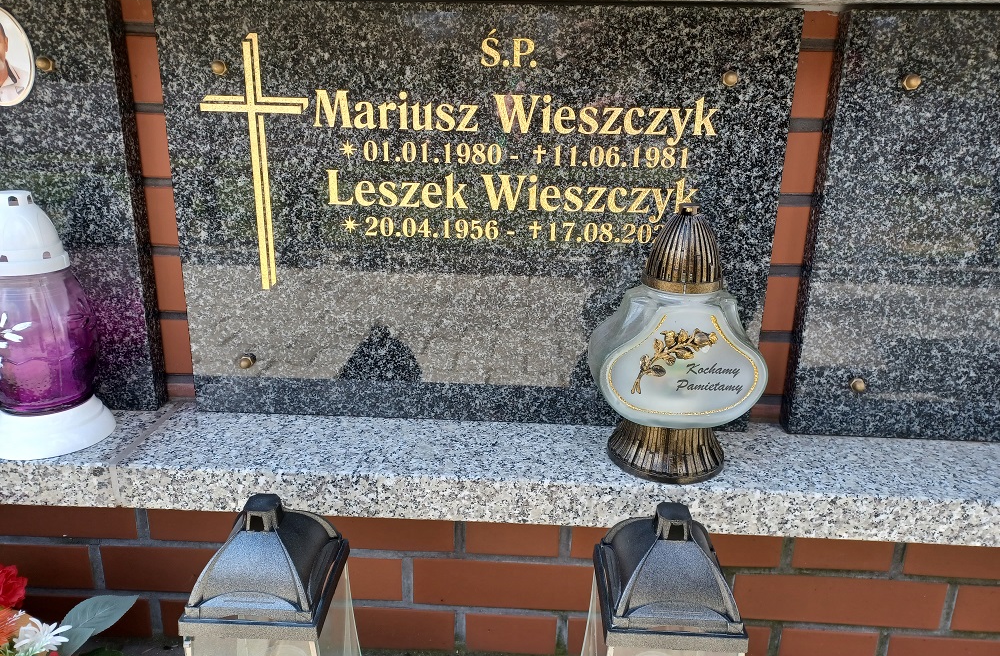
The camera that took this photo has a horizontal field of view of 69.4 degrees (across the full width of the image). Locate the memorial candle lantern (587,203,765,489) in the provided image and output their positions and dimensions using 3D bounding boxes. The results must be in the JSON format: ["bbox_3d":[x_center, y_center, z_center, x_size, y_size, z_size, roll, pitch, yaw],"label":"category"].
[{"bbox_3d":[0.170,0.011,0.690,0.161,0.251,0.112,0,16,-5],"label":"memorial candle lantern"}]

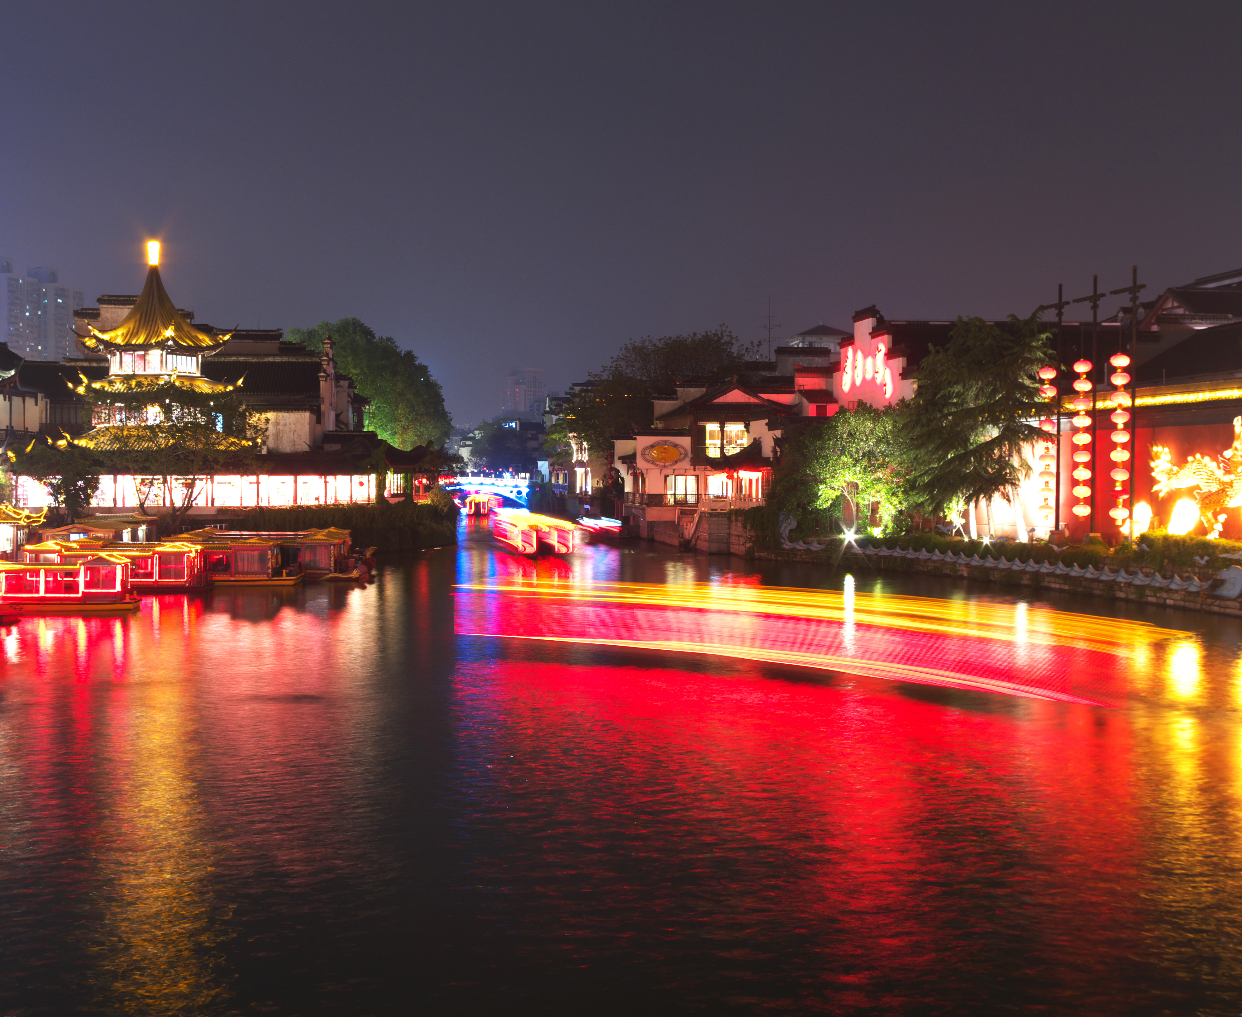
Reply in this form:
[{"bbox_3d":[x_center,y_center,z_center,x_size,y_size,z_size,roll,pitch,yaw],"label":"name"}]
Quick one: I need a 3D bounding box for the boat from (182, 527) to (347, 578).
[{"bbox_3d":[-19.866,2.561,85.000,11.000,3.000,3.400,0,1,9],"label":"boat"}]

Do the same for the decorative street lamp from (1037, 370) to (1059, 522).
[{"bbox_3d":[26.999,-4.174,97.000,1.250,9.700,1.250,0,1,0],"label":"decorative street lamp"}]

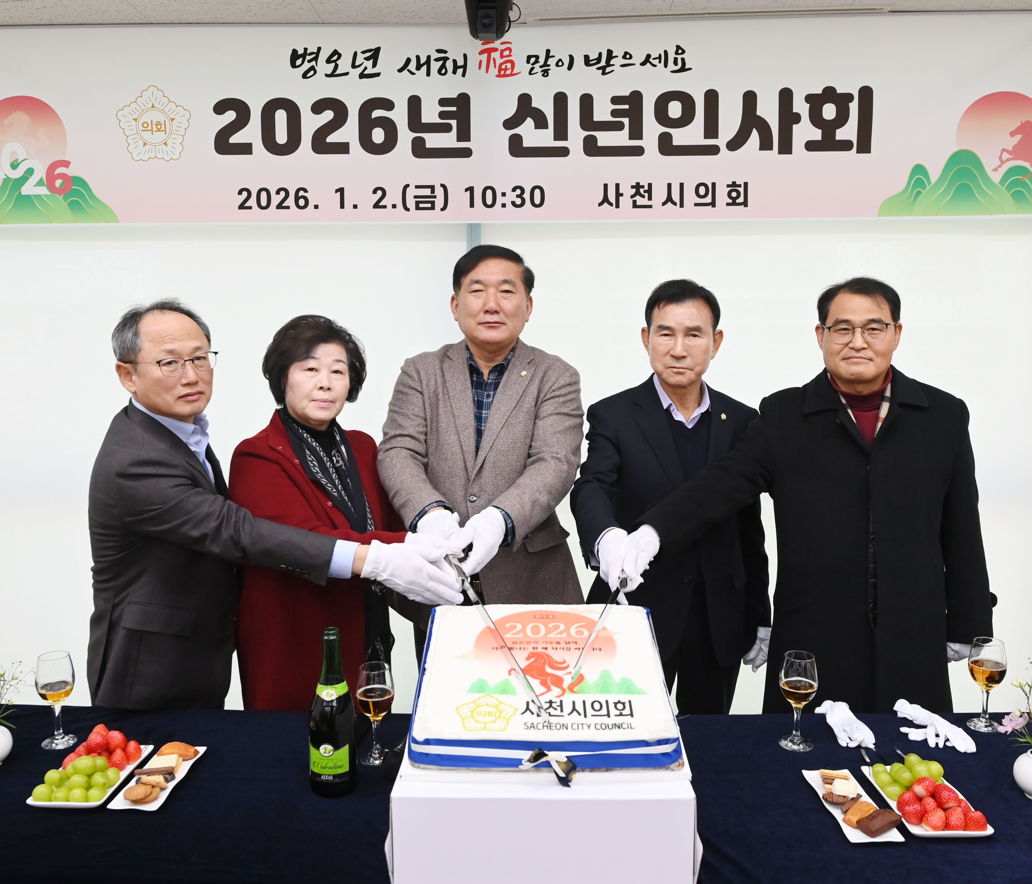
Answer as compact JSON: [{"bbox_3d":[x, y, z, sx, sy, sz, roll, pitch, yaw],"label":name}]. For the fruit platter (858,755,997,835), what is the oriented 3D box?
[{"bbox_3d":[0.729,0.621,1.383,0.138,0.055,0.243,0,3,4],"label":"fruit platter"}]

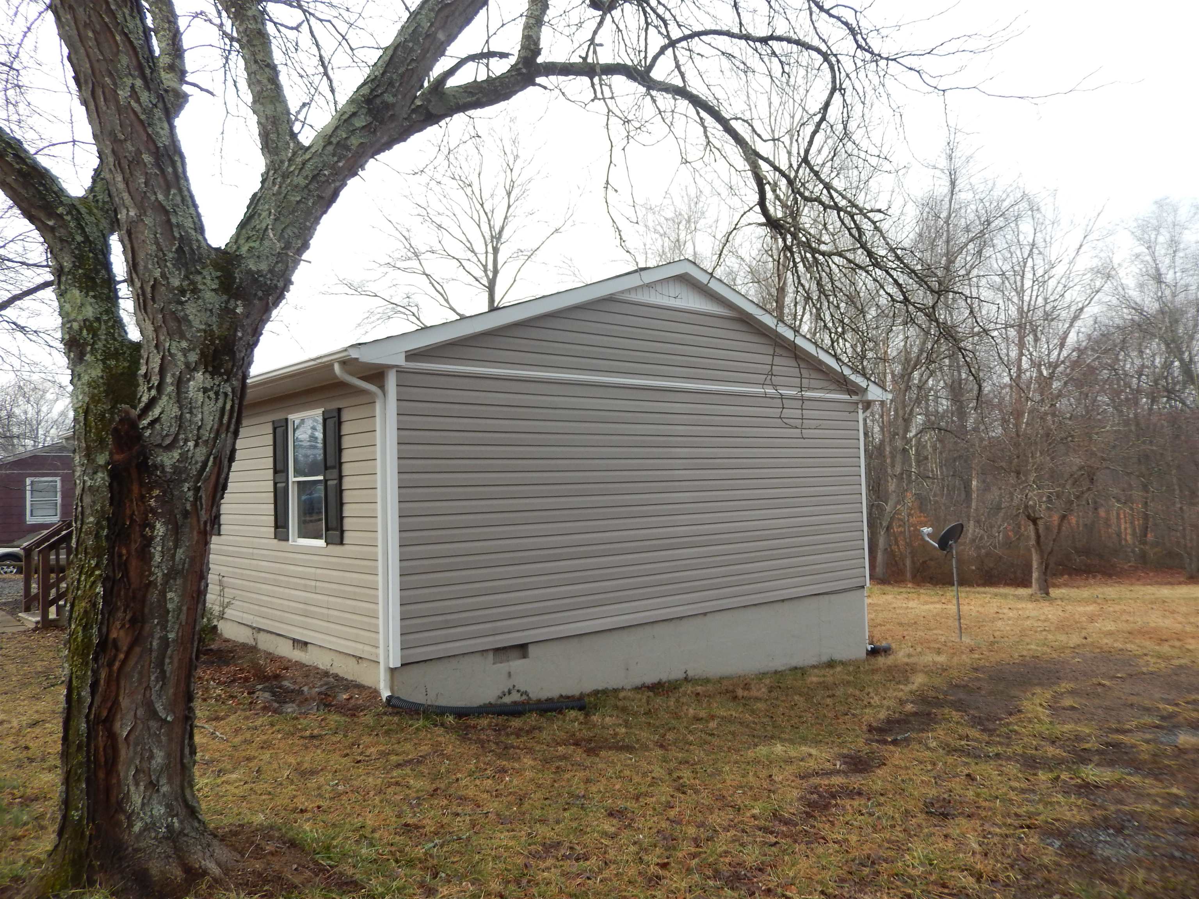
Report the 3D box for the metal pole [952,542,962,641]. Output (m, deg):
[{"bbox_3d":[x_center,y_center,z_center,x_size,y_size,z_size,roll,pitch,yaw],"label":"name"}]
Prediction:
[{"bbox_3d":[5.661,2.237,13.683,0.060,1.540,0.060,-3,-2,0],"label":"metal pole"}]

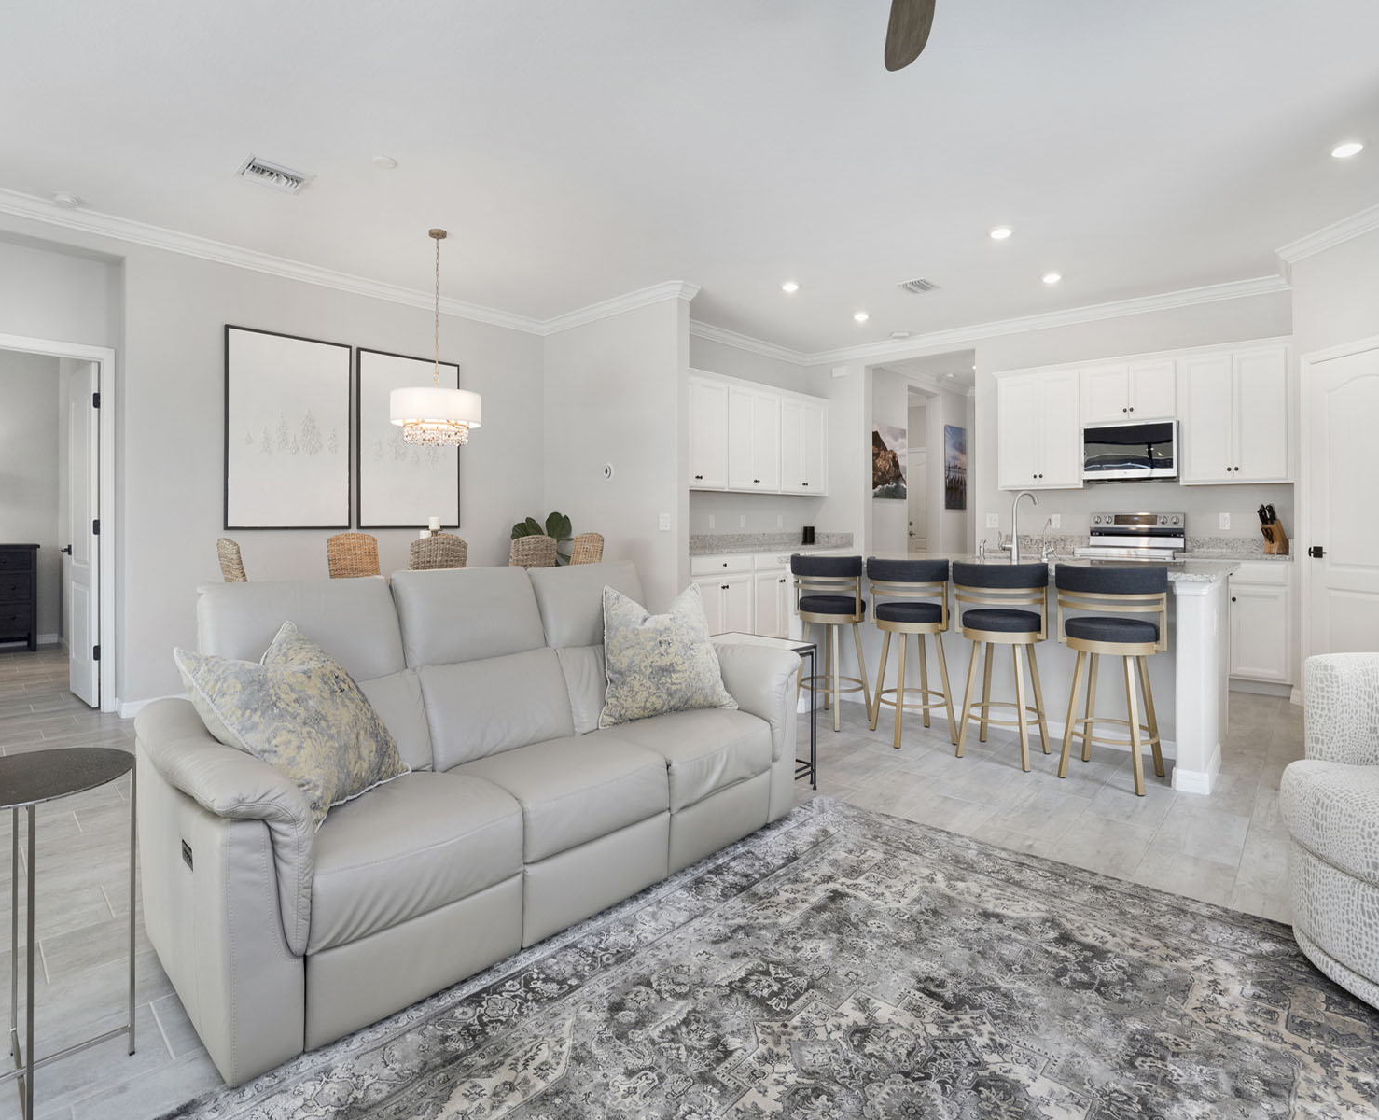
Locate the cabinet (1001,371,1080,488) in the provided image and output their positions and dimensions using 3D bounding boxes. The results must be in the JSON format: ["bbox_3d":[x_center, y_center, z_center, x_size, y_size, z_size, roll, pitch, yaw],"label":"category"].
[{"bbox_3d":[3.123,-1.138,6.179,0.690,1.020,0.340,2,3,42],"label":"cabinet"}]

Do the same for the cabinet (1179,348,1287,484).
[{"bbox_3d":[4.236,-1.075,5.418,0.332,1.004,0.670,-3,4,-44],"label":"cabinet"}]

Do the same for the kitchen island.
[{"bbox_3d":[1.844,0.484,4.327,2.350,0.970,1.160,2,3,42],"label":"kitchen island"}]

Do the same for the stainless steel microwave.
[{"bbox_3d":[3.679,-0.888,5.799,0.385,0.449,0.633,-3,4,-44],"label":"stainless steel microwave"}]

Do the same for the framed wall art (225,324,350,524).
[{"bbox_3d":[-2.927,-0.934,5.150,0.040,1.390,0.880,2,3,42],"label":"framed wall art"}]

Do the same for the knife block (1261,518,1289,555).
[{"bbox_3d":[4.373,-0.176,5.212,0.167,0.256,0.104,-1,3,-14],"label":"knife block"}]

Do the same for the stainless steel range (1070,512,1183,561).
[{"bbox_3d":[3.517,0.285,5.588,0.710,1.200,0.700,2,3,42],"label":"stainless steel range"}]

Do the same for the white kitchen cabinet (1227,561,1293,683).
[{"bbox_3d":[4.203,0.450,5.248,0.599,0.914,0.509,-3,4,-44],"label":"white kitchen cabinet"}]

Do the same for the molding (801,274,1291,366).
[{"bbox_3d":[2.862,-2.184,6.558,4.250,0.120,0.110,2,3,42],"label":"molding"}]

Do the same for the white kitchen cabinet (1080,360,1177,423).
[{"bbox_3d":[3.701,-1.370,5.842,0.332,0.447,0.672,-3,4,-44],"label":"white kitchen cabinet"}]

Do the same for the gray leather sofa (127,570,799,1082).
[{"bbox_3d":[-0.670,0.586,2.642,1.111,1.059,2.150,2,3,39],"label":"gray leather sofa"}]

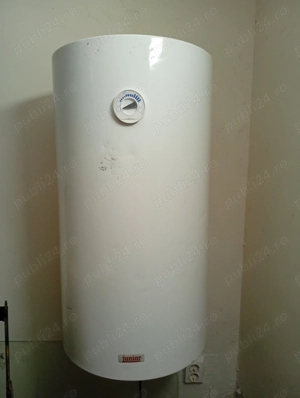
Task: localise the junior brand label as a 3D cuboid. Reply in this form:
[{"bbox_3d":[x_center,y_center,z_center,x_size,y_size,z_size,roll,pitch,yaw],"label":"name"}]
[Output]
[{"bbox_3d":[-0.046,0.399,0.775,0.064,0.021,0.004,0,7,0],"label":"junior brand label"}]

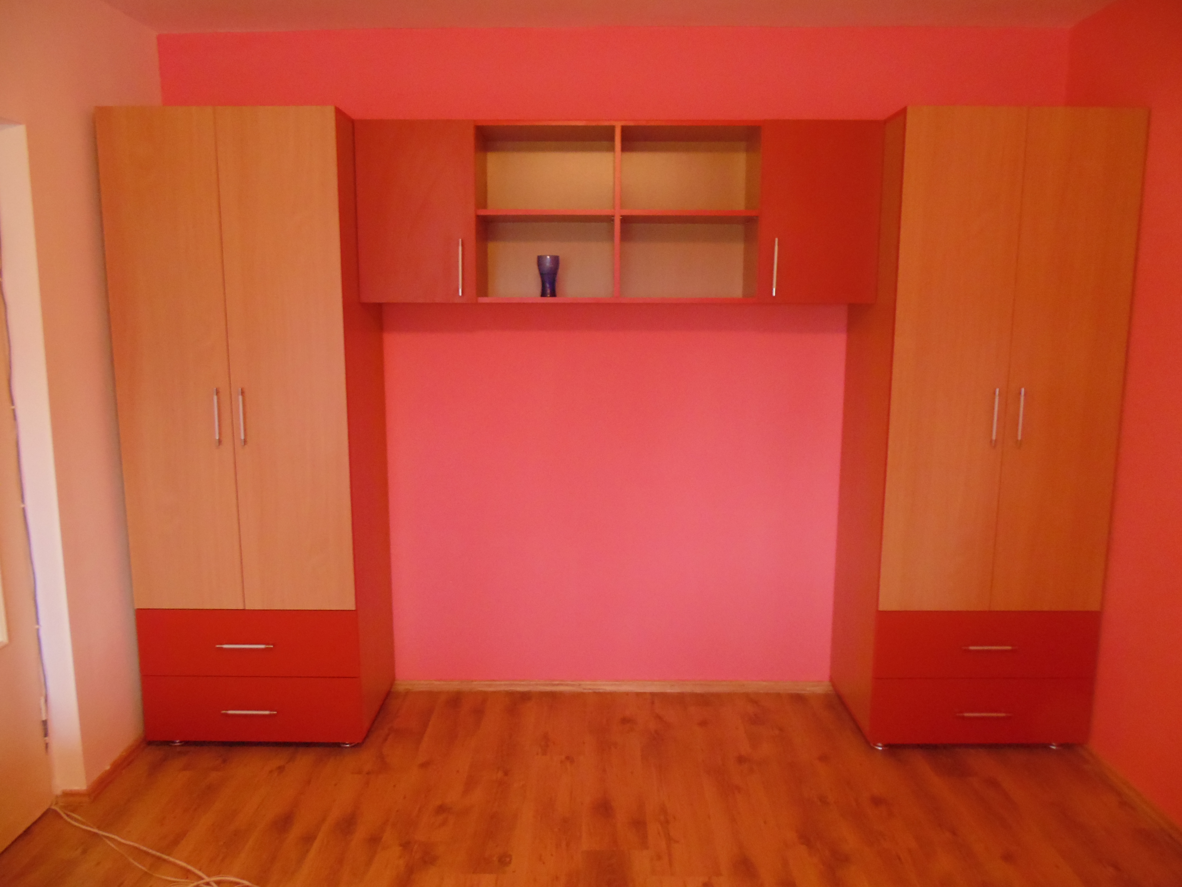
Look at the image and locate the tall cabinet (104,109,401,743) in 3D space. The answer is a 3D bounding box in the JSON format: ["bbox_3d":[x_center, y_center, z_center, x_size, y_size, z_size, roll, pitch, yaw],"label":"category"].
[{"bbox_3d":[-1.166,-0.033,3.049,0.746,2.121,0.519,0,9,0],"label":"tall cabinet"}]

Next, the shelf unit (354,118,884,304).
[{"bbox_3d":[0.091,-0.798,3.028,1.765,0.600,0.329,0,9,0],"label":"shelf unit"}]

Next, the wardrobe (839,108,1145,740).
[{"bbox_3d":[1.350,-0.028,3.048,0.755,2.121,0.519,0,9,0],"label":"wardrobe"}]

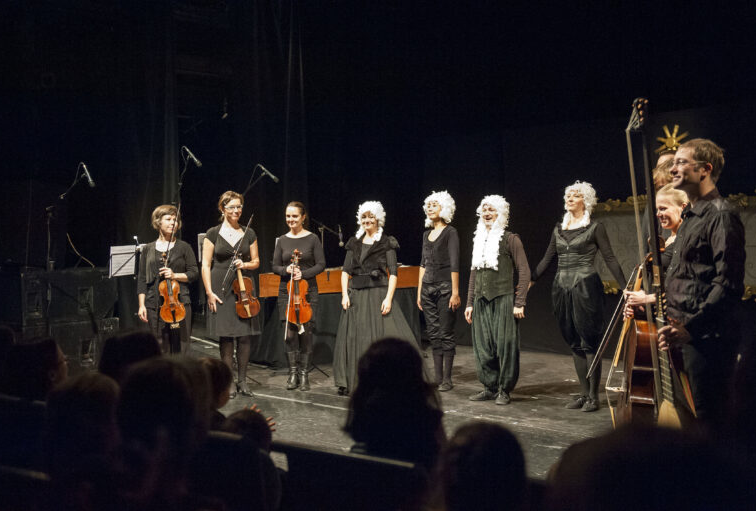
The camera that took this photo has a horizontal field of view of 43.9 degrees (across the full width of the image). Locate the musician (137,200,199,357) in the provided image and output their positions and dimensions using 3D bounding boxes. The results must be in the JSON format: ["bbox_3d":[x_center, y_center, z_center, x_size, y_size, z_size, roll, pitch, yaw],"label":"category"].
[{"bbox_3d":[-1.762,0.389,7.850,0.500,1.615,0.380,0,1,-8],"label":"musician"}]

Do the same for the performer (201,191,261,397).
[{"bbox_3d":[-1.221,0.329,7.870,0.480,1.731,0.380,0,1,-12],"label":"performer"}]

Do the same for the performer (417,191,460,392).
[{"bbox_3d":[0.536,0.309,8.170,0.410,1.751,0.300,0,1,32],"label":"performer"}]

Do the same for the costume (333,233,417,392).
[{"bbox_3d":[-0.004,0.489,8.050,0.740,1.356,0.620,0,1,20],"label":"costume"}]

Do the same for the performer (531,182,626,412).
[{"bbox_3d":[1.572,0.307,7.280,0.730,1.763,0.360,0,1,30],"label":"performer"}]

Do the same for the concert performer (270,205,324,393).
[{"bbox_3d":[-0.702,0.351,8.280,0.470,1.674,0.360,0,1,3],"label":"concert performer"}]

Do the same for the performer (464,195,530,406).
[{"bbox_3d":[0.976,0.347,7.600,0.530,1.682,0.380,0,1,33],"label":"performer"}]

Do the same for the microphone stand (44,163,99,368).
[{"bbox_3d":[-2.941,0.149,9.000,0.550,2.083,0.500,0,1,20],"label":"microphone stand"}]

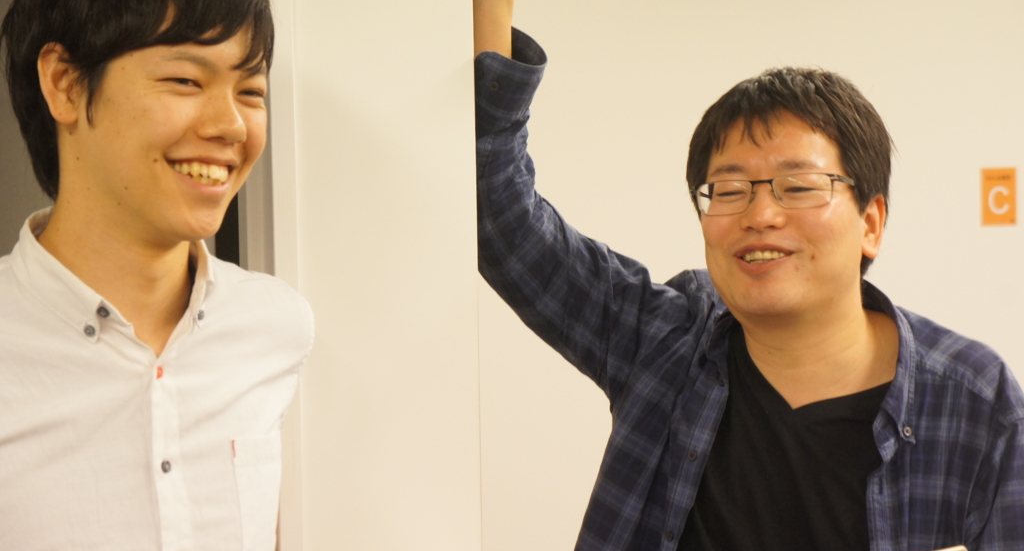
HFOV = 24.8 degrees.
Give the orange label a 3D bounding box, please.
[{"bbox_3d":[0.685,-0.111,3.270,0.050,0.082,0.003,-1,2,-8],"label":"orange label"}]

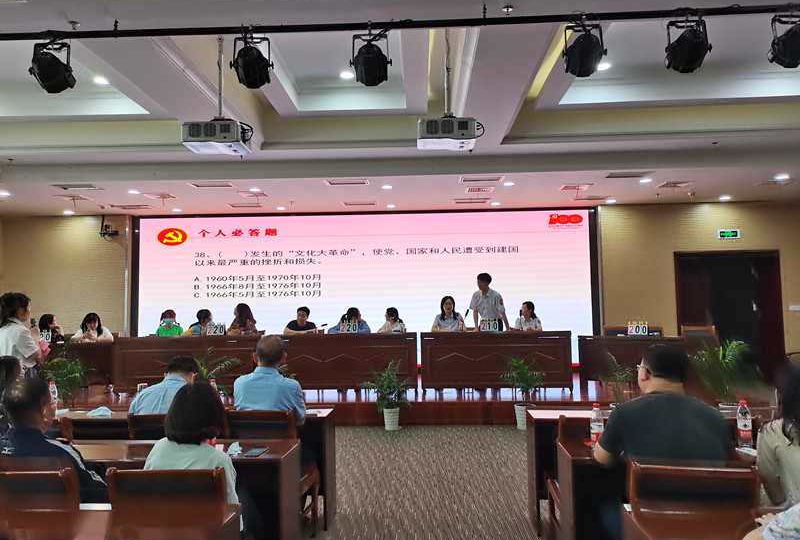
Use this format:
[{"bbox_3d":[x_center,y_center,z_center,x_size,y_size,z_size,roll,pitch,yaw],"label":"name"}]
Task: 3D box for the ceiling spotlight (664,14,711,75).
[{"bbox_3d":[2.081,-1.612,4.341,0.340,0.400,0.340,-1,-4,4],"label":"ceiling spotlight"}]

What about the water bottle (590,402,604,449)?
[{"bbox_3d":[1.003,0.788,3.063,0.066,0.230,0.066,-1,-3,2],"label":"water bottle"}]

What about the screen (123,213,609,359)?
[{"bbox_3d":[-0.724,0.332,11.184,8.588,2.823,0.150,-1,-3,2],"label":"screen"}]

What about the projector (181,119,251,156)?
[{"bbox_3d":[-1.545,-1.126,5.152,0.490,0.185,0.400,-1,-4,2],"label":"projector"}]

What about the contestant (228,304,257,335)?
[{"bbox_3d":[-2.301,1.115,8.778,0.475,1.257,0.614,-3,-5,33],"label":"contestant"}]

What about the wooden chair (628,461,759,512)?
[{"bbox_3d":[1.118,1.183,2.424,0.450,0.880,0.500,-1,-4,8],"label":"wooden chair"}]

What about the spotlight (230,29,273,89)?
[{"bbox_3d":[-1.093,-1.568,4.463,0.330,0.400,0.340,-1,-4,-2],"label":"spotlight"}]

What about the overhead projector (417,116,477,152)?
[{"bbox_3d":[0.416,-1.219,5.427,0.500,0.170,0.410,-1,-3,2],"label":"overhead projector"}]

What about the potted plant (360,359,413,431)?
[{"bbox_3d":[-0.167,1.494,7.239,0.614,0.861,0.574,-1,-4,3],"label":"potted plant"}]

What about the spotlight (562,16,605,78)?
[{"bbox_3d":[1.238,-1.493,4.032,0.265,0.360,0.280,0,-4,-13],"label":"spotlight"}]

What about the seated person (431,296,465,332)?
[{"bbox_3d":[0.726,1.044,8.656,0.505,1.307,0.673,-1,-4,1],"label":"seated person"}]

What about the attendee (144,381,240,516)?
[{"bbox_3d":[-0.826,1.077,2.647,0.470,1.178,0.720,-1,-4,7],"label":"attendee"}]

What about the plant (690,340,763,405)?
[{"bbox_3d":[3.856,1.373,7.098,0.820,1.060,0.780,-1,-4,2],"label":"plant"}]

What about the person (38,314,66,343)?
[{"bbox_3d":[-5.285,1.246,9.088,0.500,1.160,0.750,0,-4,-18],"label":"person"}]

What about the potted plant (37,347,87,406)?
[{"bbox_3d":[-4.199,1.504,7.499,0.540,0.980,0.540,-1,-3,2],"label":"potted plant"}]

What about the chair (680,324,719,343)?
[{"bbox_3d":[4.063,1.197,8.152,0.500,0.860,0.550,-1,-3,2],"label":"chair"}]

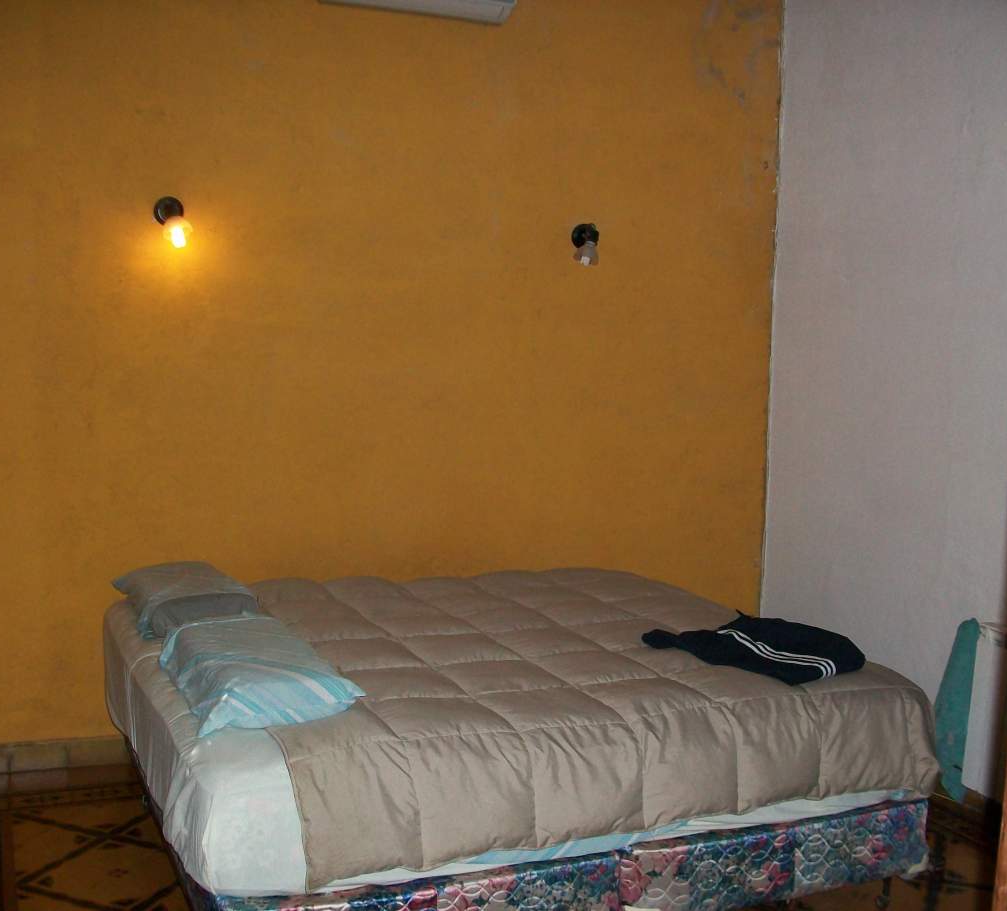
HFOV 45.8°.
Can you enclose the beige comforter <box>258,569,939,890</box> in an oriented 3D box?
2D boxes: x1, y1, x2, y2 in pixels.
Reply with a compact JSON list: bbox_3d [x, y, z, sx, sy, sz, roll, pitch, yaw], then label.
[{"bbox_3d":[0.057,0.677,3.622,1.775,0.367,1.622,0,5,-22],"label":"beige comforter"}]

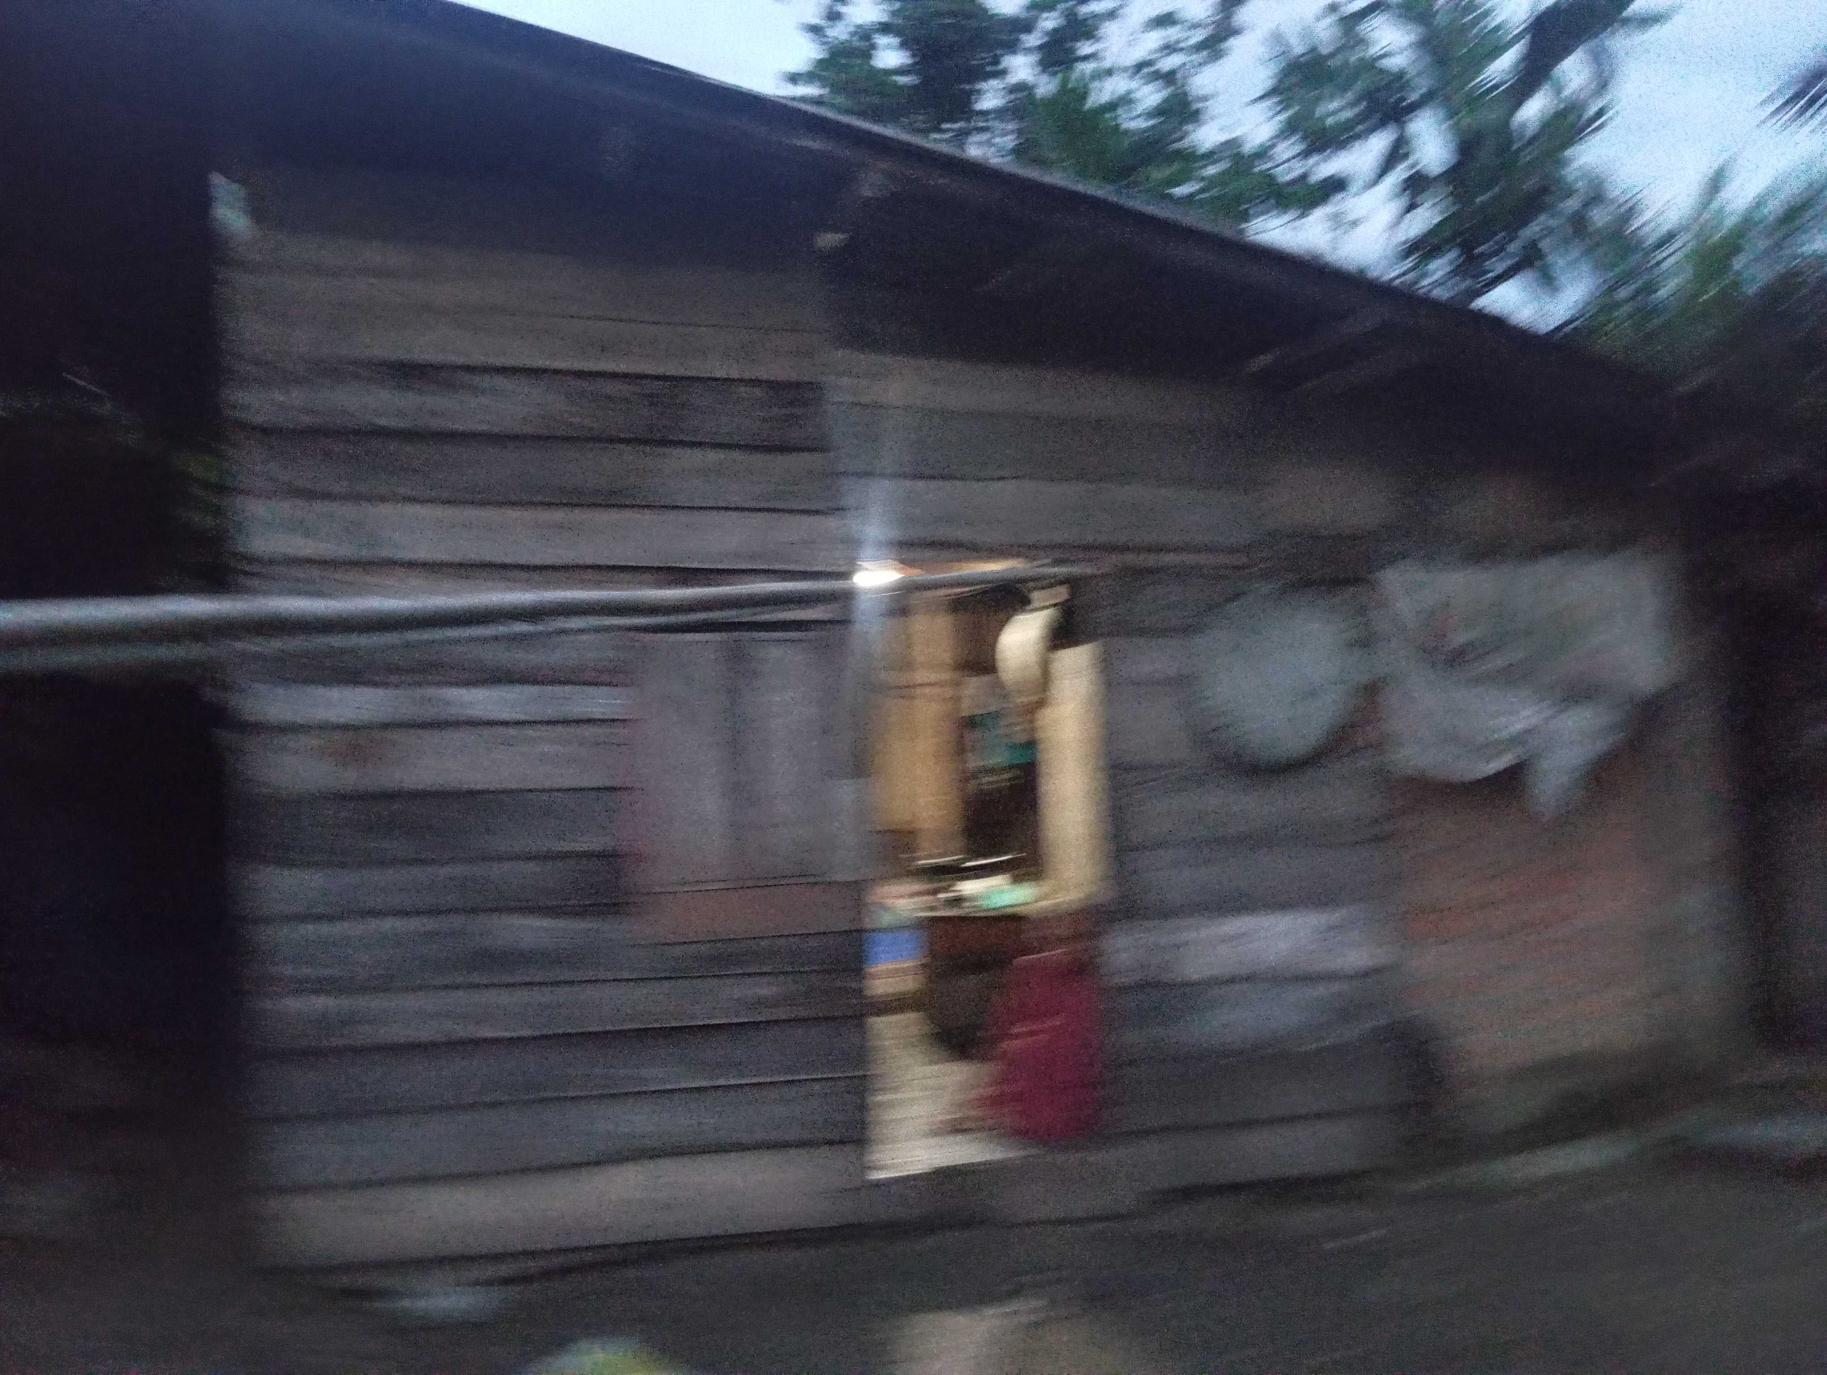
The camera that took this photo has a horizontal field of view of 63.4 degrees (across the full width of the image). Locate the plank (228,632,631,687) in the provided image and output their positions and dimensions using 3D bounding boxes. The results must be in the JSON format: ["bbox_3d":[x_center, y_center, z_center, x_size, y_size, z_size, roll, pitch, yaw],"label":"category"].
[{"bbox_3d":[-1.357,-0.084,4.210,1.090,0.159,0.030,0,-5,-14],"label":"plank"}]

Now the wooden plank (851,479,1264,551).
[{"bbox_3d":[0.454,-0.539,4.719,1.391,0.204,0.030,0,-5,-14],"label":"wooden plank"}]

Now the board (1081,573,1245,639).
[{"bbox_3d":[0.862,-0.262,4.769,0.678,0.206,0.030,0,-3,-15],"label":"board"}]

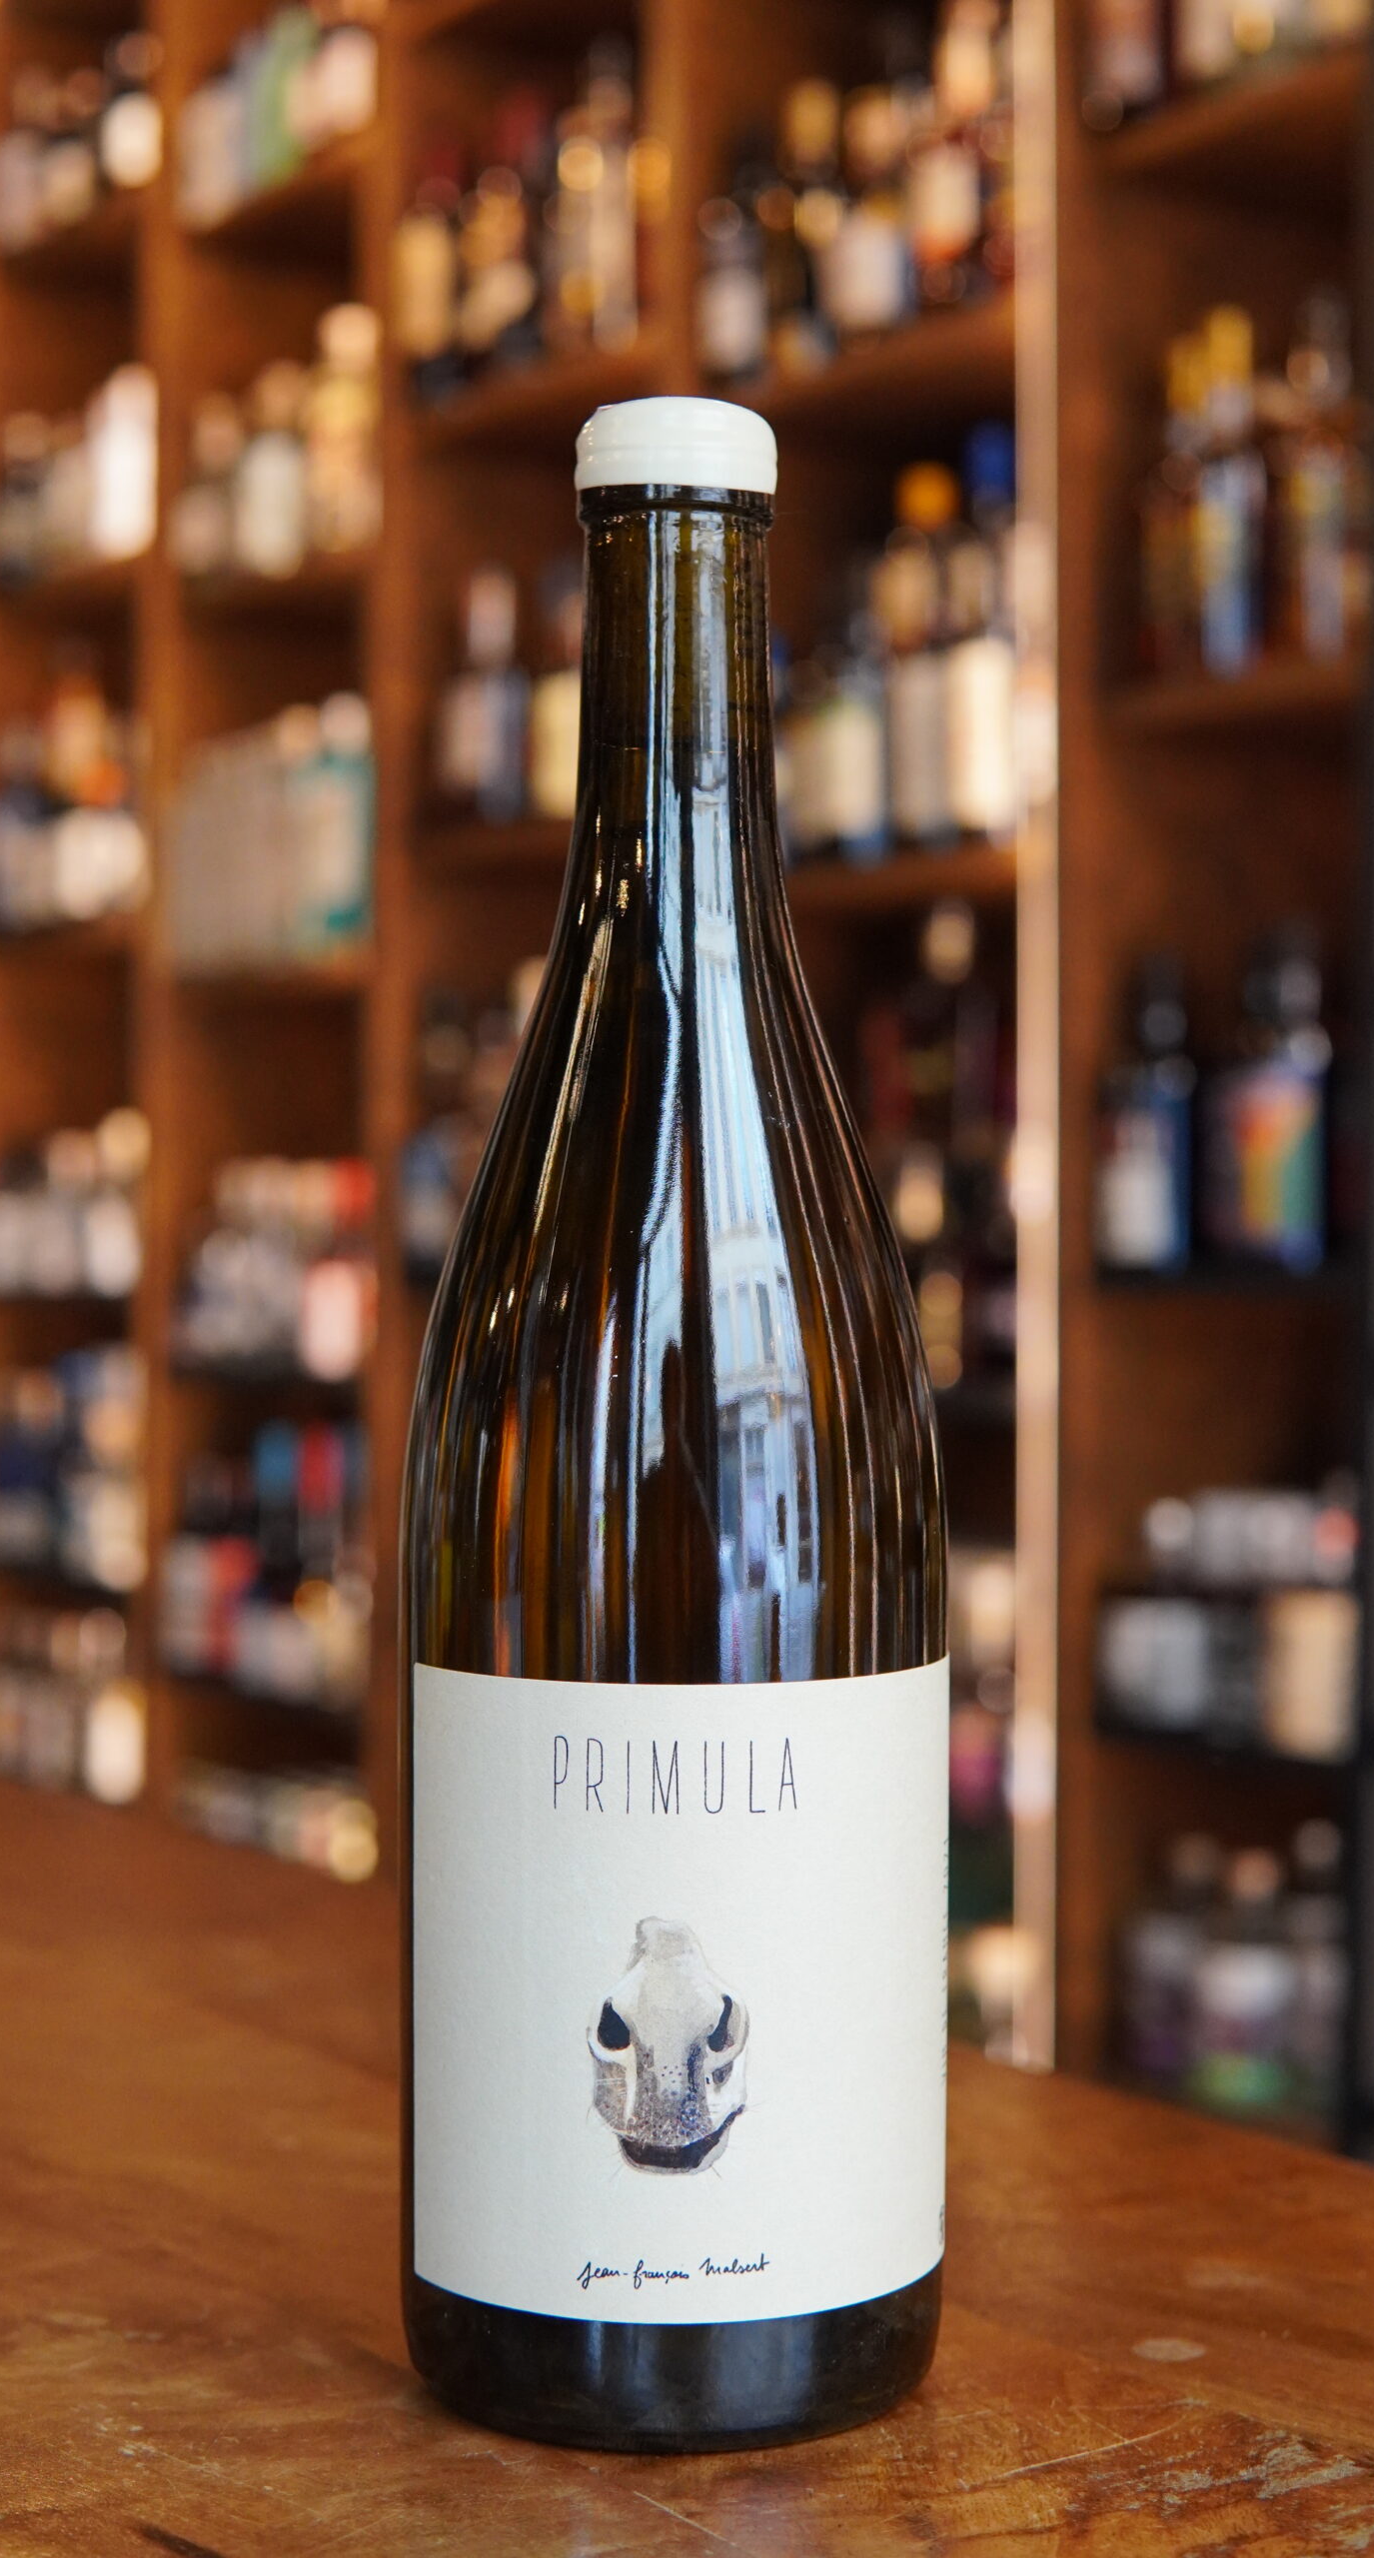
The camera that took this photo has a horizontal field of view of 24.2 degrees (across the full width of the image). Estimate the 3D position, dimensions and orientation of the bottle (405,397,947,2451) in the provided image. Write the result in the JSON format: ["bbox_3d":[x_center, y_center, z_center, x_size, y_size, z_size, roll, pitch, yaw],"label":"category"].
[{"bbox_3d":[-0.002,0.017,0.487,0.082,0.297,0.082,0,0,0],"label":"bottle"}]

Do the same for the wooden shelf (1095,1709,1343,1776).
[{"bbox_3d":[0.584,0.365,2.513,0.265,0.031,0.478,0,0,-37],"label":"wooden shelf"}]

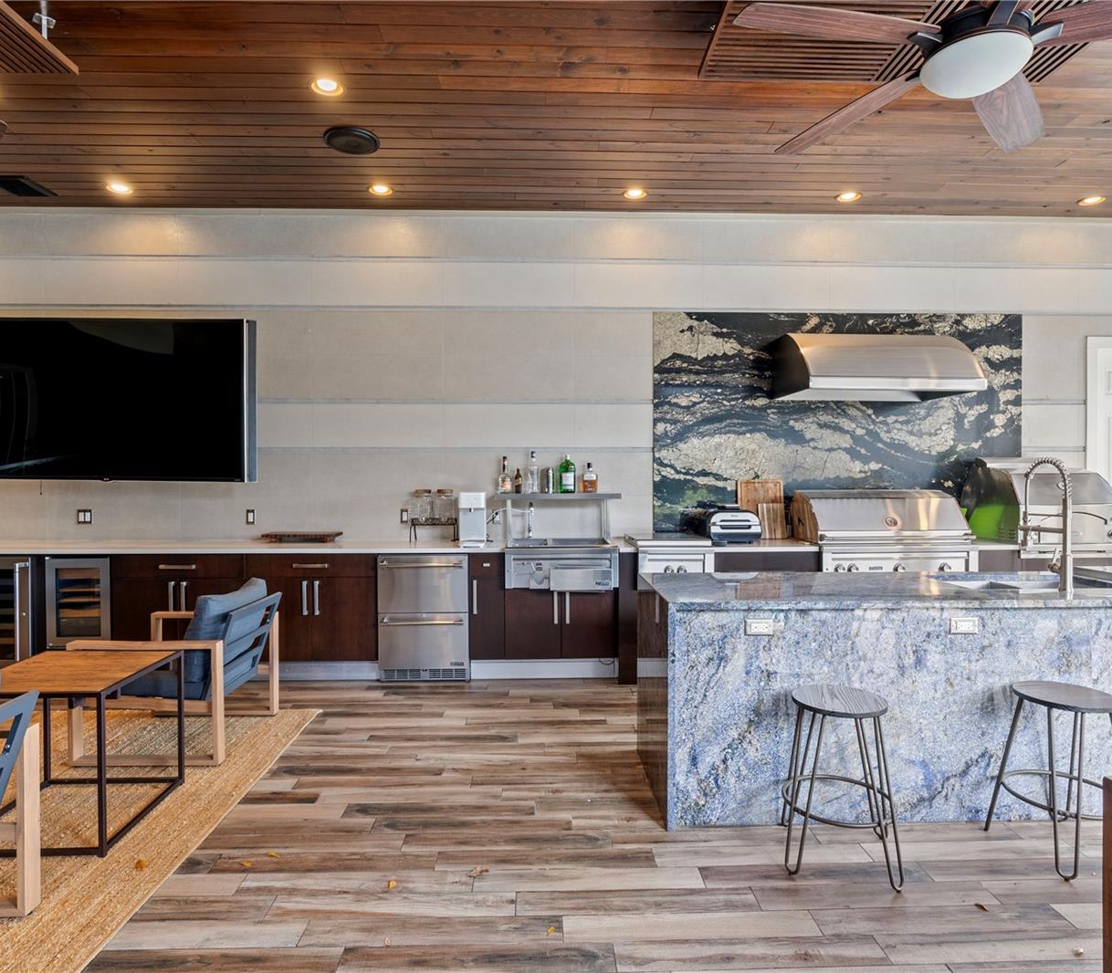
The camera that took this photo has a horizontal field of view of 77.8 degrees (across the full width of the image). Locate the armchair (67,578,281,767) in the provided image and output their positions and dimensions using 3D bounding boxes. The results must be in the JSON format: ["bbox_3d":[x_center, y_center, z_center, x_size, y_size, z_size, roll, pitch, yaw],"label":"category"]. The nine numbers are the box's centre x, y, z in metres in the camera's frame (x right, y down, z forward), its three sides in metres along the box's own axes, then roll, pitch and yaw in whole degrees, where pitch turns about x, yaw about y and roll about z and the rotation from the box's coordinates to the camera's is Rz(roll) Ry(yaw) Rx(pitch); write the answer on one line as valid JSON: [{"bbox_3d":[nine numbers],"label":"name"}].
[{"bbox_3d":[-1.964,0.925,3.652,0.760,0.818,0.720,0,1,-2],"label":"armchair"}]

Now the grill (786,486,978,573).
[{"bbox_3d":[2.321,0.356,4.992,1.066,0.645,0.680,0,1,-2],"label":"grill"}]

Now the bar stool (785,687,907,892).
[{"bbox_3d":[1.042,1.075,2.542,0.400,0.588,0.400,0,0,15],"label":"bar stool"}]

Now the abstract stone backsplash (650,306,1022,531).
[{"bbox_3d":[2.240,-0.480,5.471,2.962,1.792,0.030,0,0,-2],"label":"abstract stone backsplash"}]

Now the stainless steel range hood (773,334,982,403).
[{"bbox_3d":[2.324,-0.895,5.035,1.226,0.465,0.710,0,1,-2],"label":"stainless steel range hood"}]

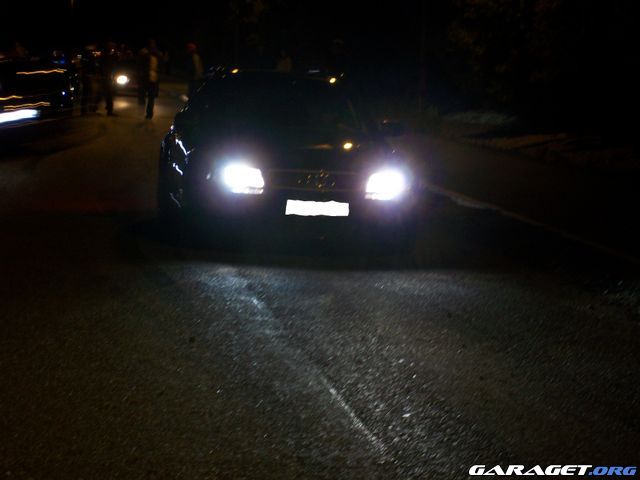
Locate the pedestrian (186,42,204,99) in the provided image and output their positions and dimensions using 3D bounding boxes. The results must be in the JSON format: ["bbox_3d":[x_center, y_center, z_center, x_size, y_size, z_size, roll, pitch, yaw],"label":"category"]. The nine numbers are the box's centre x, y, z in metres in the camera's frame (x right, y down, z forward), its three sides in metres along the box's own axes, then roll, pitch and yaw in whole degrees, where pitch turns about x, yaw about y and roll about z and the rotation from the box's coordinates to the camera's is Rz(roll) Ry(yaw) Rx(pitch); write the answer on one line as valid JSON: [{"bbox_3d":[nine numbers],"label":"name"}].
[{"bbox_3d":[-2.814,-3.646,45.500,0.420,1.760,0.520,-2,6,-37],"label":"pedestrian"}]

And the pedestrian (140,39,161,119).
[{"bbox_3d":[-3.693,-3.518,43.500,0.560,1.760,0.400,1,5,-14],"label":"pedestrian"}]

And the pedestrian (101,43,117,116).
[{"bbox_3d":[-4.766,-3.640,45.000,0.500,1.740,0.420,-3,7,-45],"label":"pedestrian"}]

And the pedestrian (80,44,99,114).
[{"bbox_3d":[-5.252,-3.657,45.500,0.420,1.680,0.550,6,6,36],"label":"pedestrian"}]

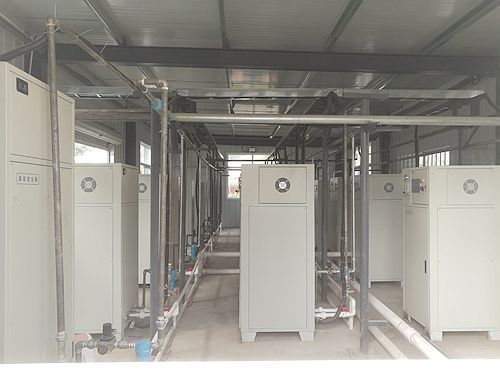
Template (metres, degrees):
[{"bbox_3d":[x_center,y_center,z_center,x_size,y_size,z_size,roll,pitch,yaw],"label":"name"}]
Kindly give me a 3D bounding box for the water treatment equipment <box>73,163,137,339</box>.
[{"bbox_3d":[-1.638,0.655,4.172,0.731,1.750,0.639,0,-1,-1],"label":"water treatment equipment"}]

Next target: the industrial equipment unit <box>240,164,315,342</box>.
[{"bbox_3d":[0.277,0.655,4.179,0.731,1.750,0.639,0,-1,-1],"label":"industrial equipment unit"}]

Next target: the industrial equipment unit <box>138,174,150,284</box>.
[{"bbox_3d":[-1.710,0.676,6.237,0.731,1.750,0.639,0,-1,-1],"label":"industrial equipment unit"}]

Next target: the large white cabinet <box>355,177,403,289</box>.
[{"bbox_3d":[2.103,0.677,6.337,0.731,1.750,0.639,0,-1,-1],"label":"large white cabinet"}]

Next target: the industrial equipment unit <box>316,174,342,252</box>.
[{"bbox_3d":[1.975,0.712,9.447,0.700,1.780,0.620,0,-1,-1],"label":"industrial equipment unit"}]

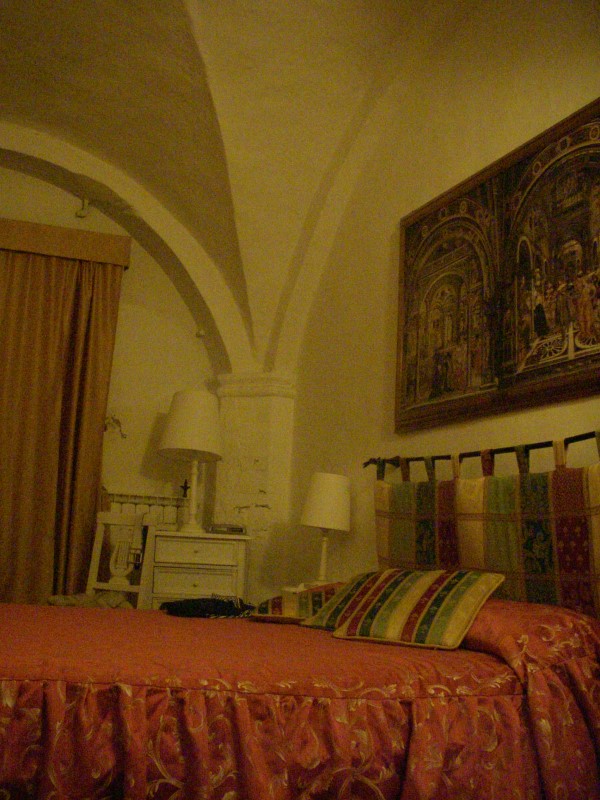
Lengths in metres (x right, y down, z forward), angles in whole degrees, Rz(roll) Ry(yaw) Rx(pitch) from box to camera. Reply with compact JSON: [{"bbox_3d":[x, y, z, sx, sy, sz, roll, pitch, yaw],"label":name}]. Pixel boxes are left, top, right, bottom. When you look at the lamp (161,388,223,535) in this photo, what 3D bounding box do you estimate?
[{"bbox_3d":[-0.485,0.272,4.000,0.285,0.635,0.285,6,-10,-17],"label":"lamp"}]

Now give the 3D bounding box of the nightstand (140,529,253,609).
[{"bbox_3d":[-0.507,0.985,3.920,0.450,0.740,0.370,6,-10,-17],"label":"nightstand"}]

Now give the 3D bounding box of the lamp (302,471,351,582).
[{"bbox_3d":[0.105,0.538,3.700,0.205,0.460,0.205,3,-9,0],"label":"lamp"}]

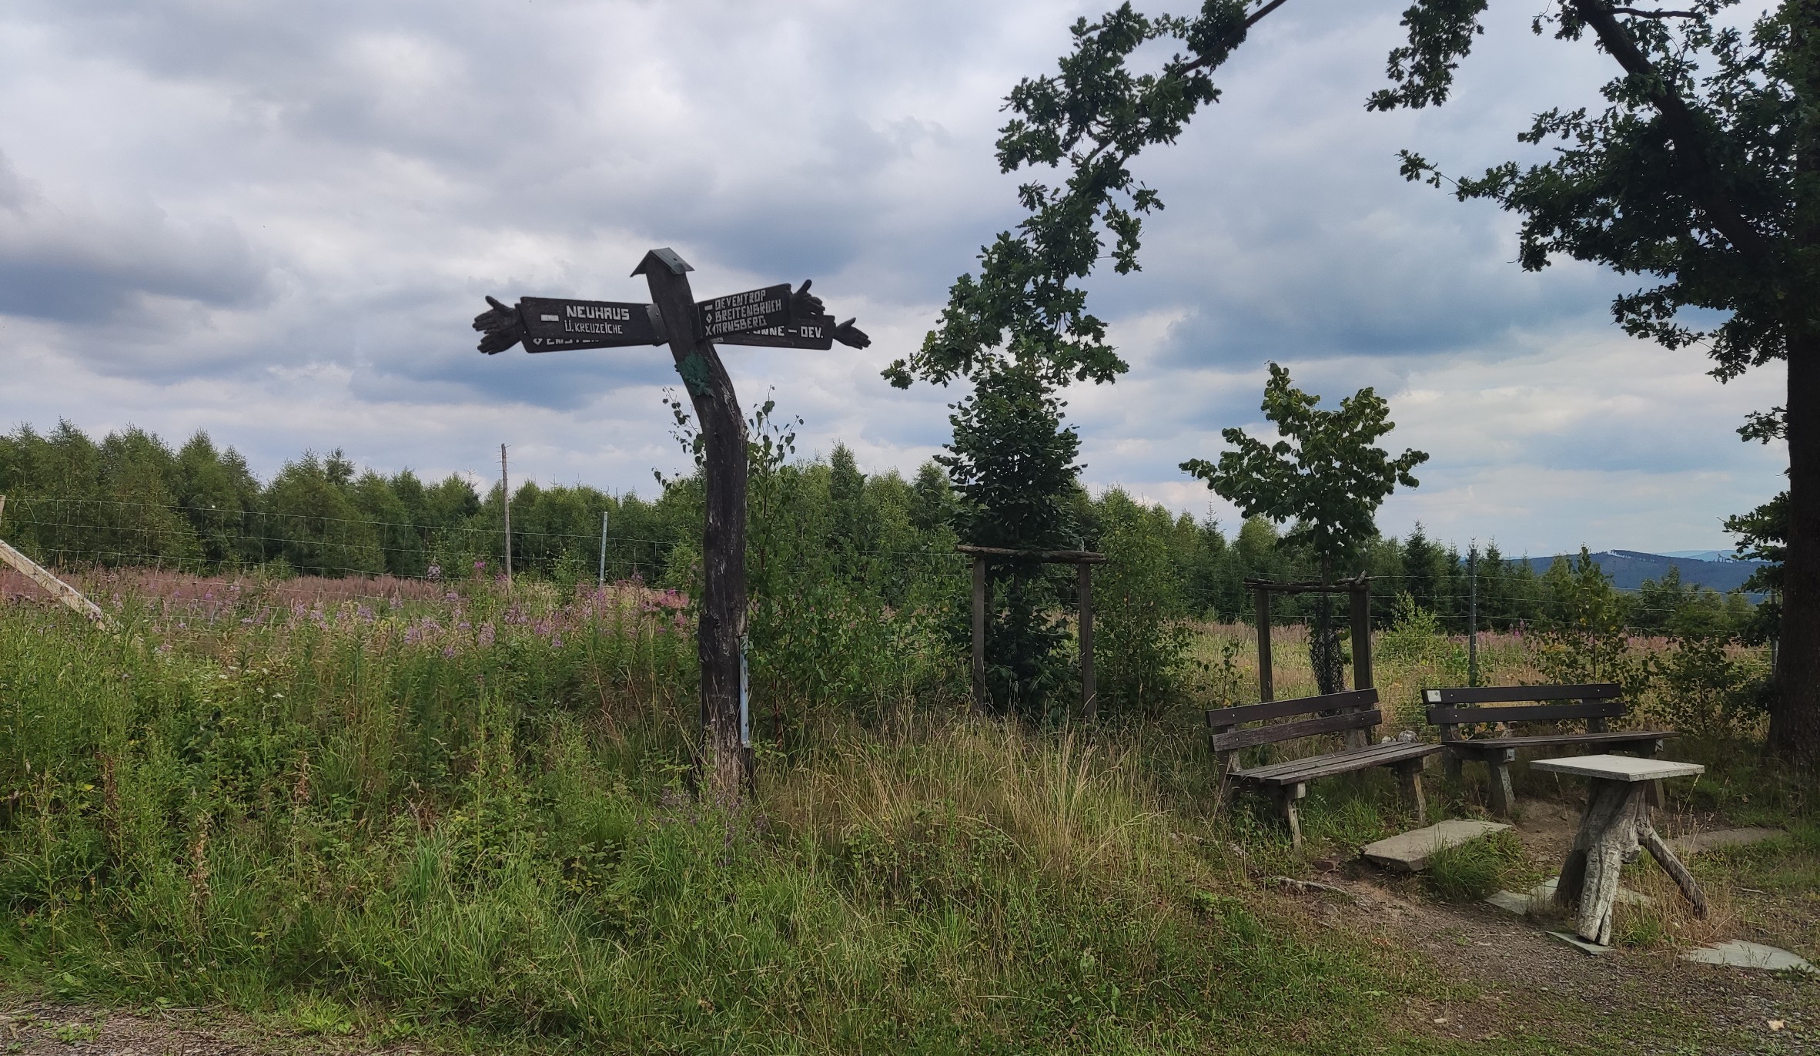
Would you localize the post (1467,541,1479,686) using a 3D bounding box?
[{"bbox_3d":[5.790,1.154,13.500,0.060,1.880,0.060,1,-2,-17],"label":"post"}]

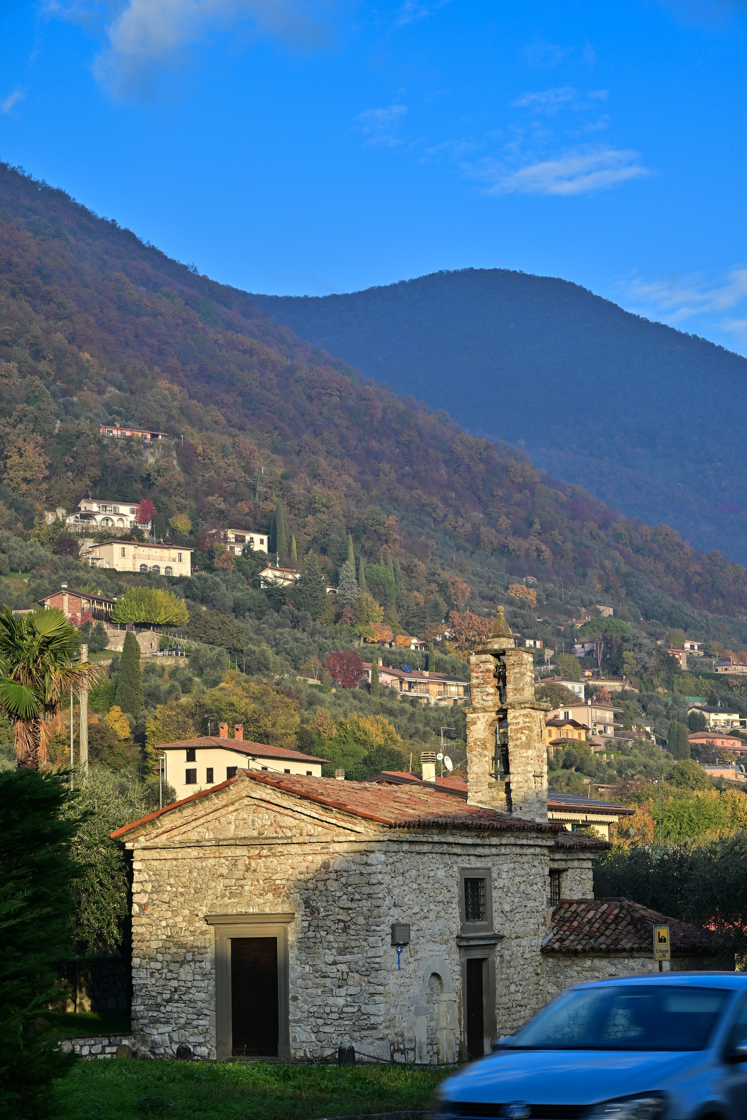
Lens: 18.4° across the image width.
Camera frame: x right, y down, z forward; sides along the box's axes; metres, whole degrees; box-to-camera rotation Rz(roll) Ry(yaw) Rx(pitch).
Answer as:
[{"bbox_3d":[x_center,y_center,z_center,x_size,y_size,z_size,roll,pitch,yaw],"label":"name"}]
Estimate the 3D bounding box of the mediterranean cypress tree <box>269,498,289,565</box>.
[{"bbox_3d":[-22.990,-6.690,560.000,4.500,16.200,4.500,-1,-9,0],"label":"mediterranean cypress tree"}]

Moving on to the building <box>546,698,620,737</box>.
[{"bbox_3d":[43.510,33.380,477.000,11.500,7.400,11.000,-7,-11,35],"label":"building"}]

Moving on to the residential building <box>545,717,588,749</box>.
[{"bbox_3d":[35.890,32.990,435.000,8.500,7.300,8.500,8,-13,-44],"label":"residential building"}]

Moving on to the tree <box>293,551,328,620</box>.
[{"bbox_3d":[-14.290,5.850,522.000,7.800,15.600,7.800,-1,-9,0],"label":"tree"}]

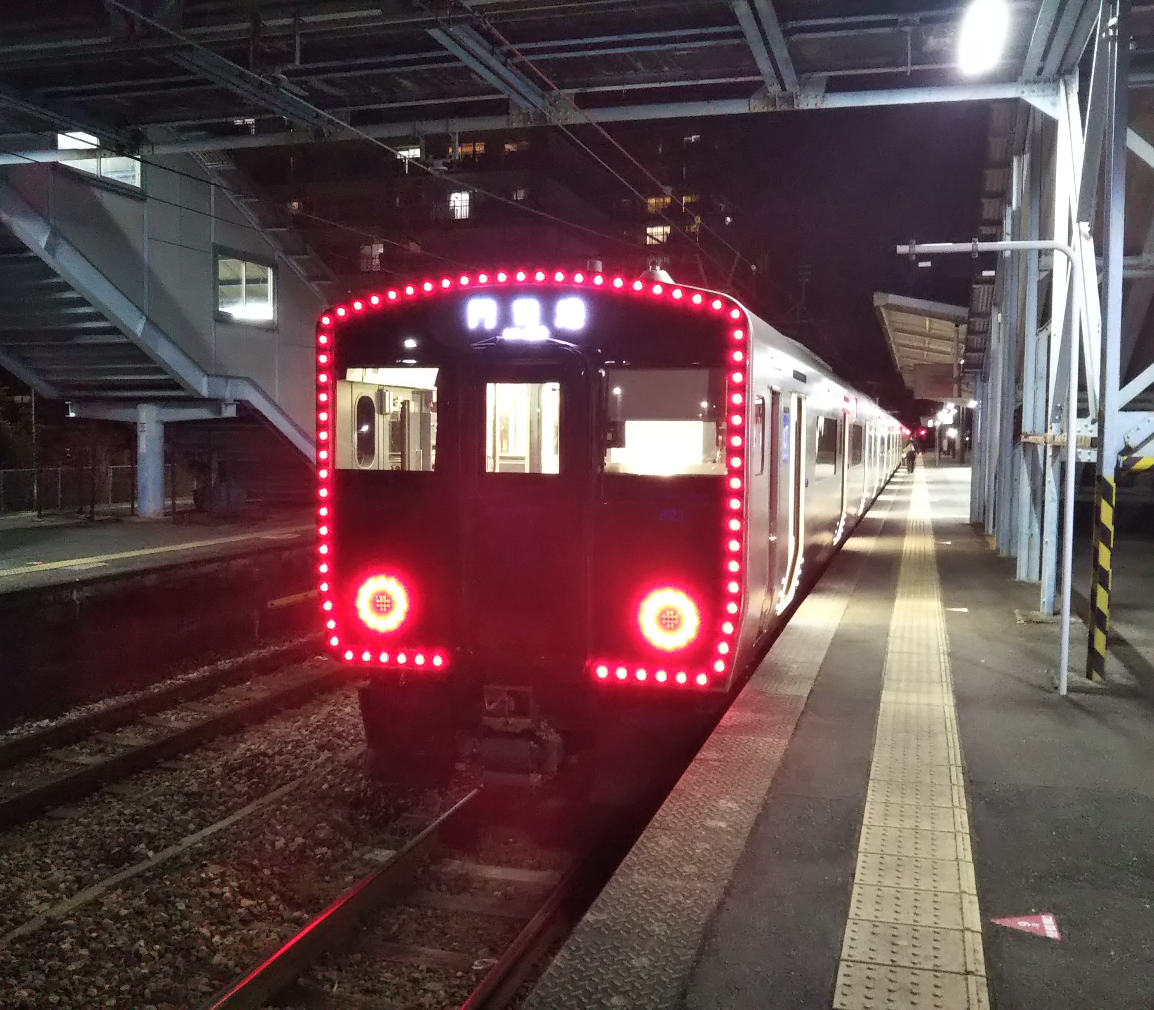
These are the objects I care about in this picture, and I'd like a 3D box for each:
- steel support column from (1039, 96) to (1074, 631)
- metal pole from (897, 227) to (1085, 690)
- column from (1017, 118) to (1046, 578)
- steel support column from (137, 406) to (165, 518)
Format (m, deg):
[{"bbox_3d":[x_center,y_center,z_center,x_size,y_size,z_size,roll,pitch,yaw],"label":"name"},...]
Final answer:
[{"bbox_3d":[3.867,-1.217,9.422,0.120,4.220,0.160,2,4,16],"label":"steel support column"},{"bbox_3d":[2.306,-0.214,6.653,0.993,2.541,0.055,2,4,16],"label":"metal pole"},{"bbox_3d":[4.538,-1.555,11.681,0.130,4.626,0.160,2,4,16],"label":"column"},{"bbox_3d":[-7.186,-0.752,19.686,0.405,1.874,0.405,2,4,16],"label":"steel support column"}]

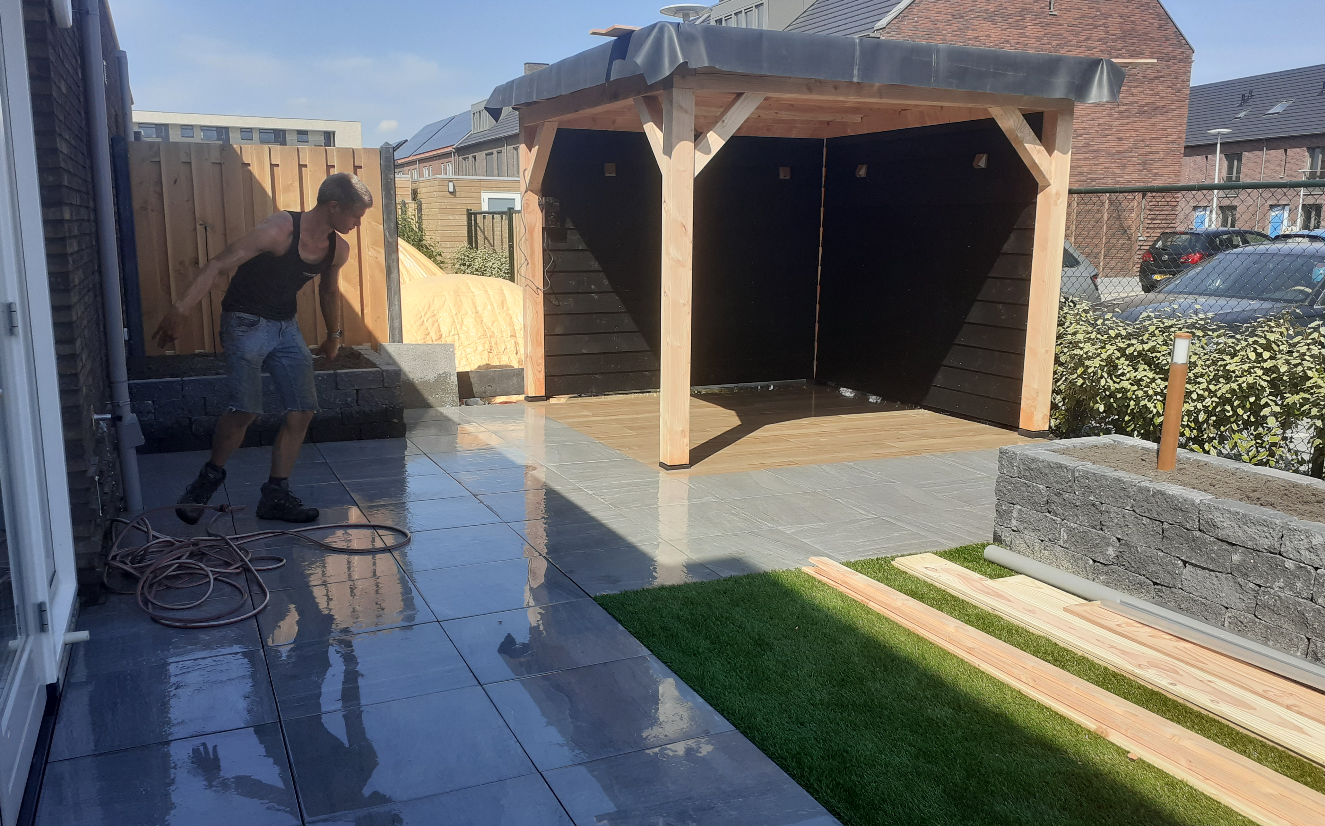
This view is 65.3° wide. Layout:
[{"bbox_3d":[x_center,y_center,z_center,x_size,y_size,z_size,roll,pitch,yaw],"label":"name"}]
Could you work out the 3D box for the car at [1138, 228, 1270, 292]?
[{"bbox_3d":[13.550,-3.620,24.680,4.150,1.480,1.760,-4,11,-24],"label":"car"}]

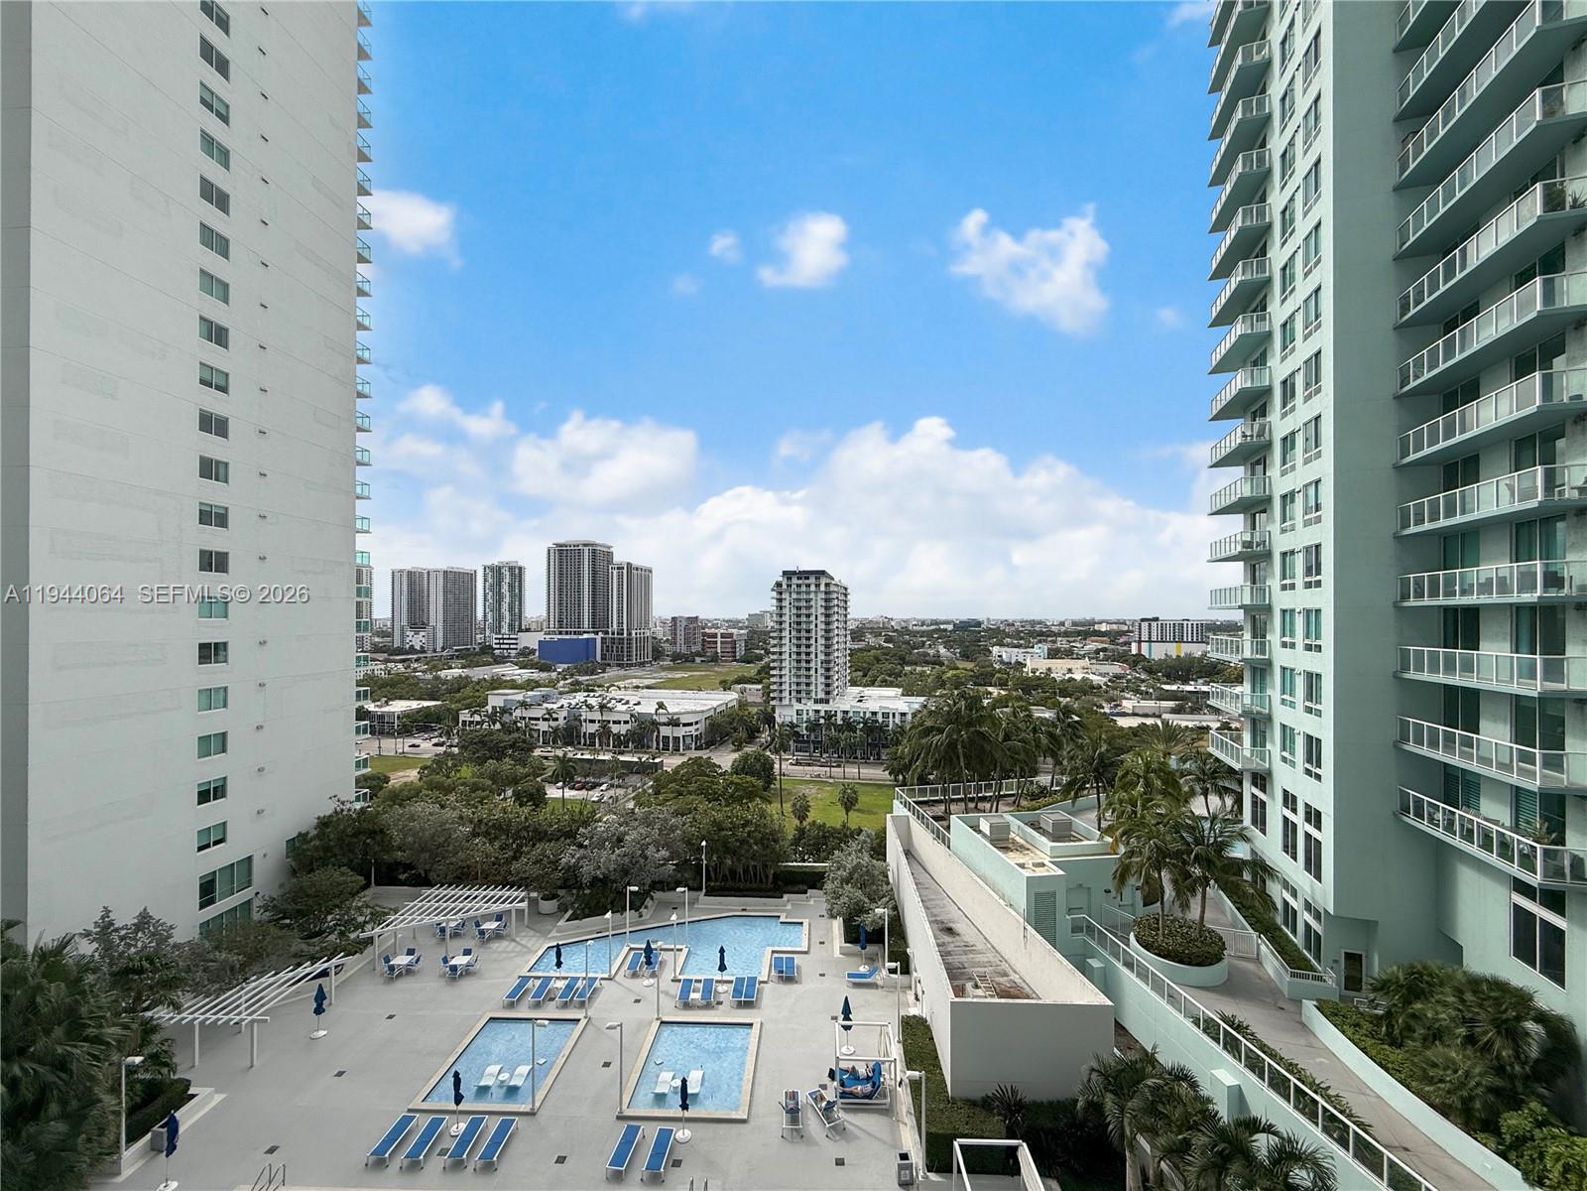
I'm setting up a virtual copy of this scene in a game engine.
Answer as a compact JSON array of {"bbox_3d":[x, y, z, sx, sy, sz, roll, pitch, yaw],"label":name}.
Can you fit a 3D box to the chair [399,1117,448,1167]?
[{"bbox_3d":[-14.325,21.320,25.089,0.750,0.380,1.970,0,-2,-1],"label":"chair"}]

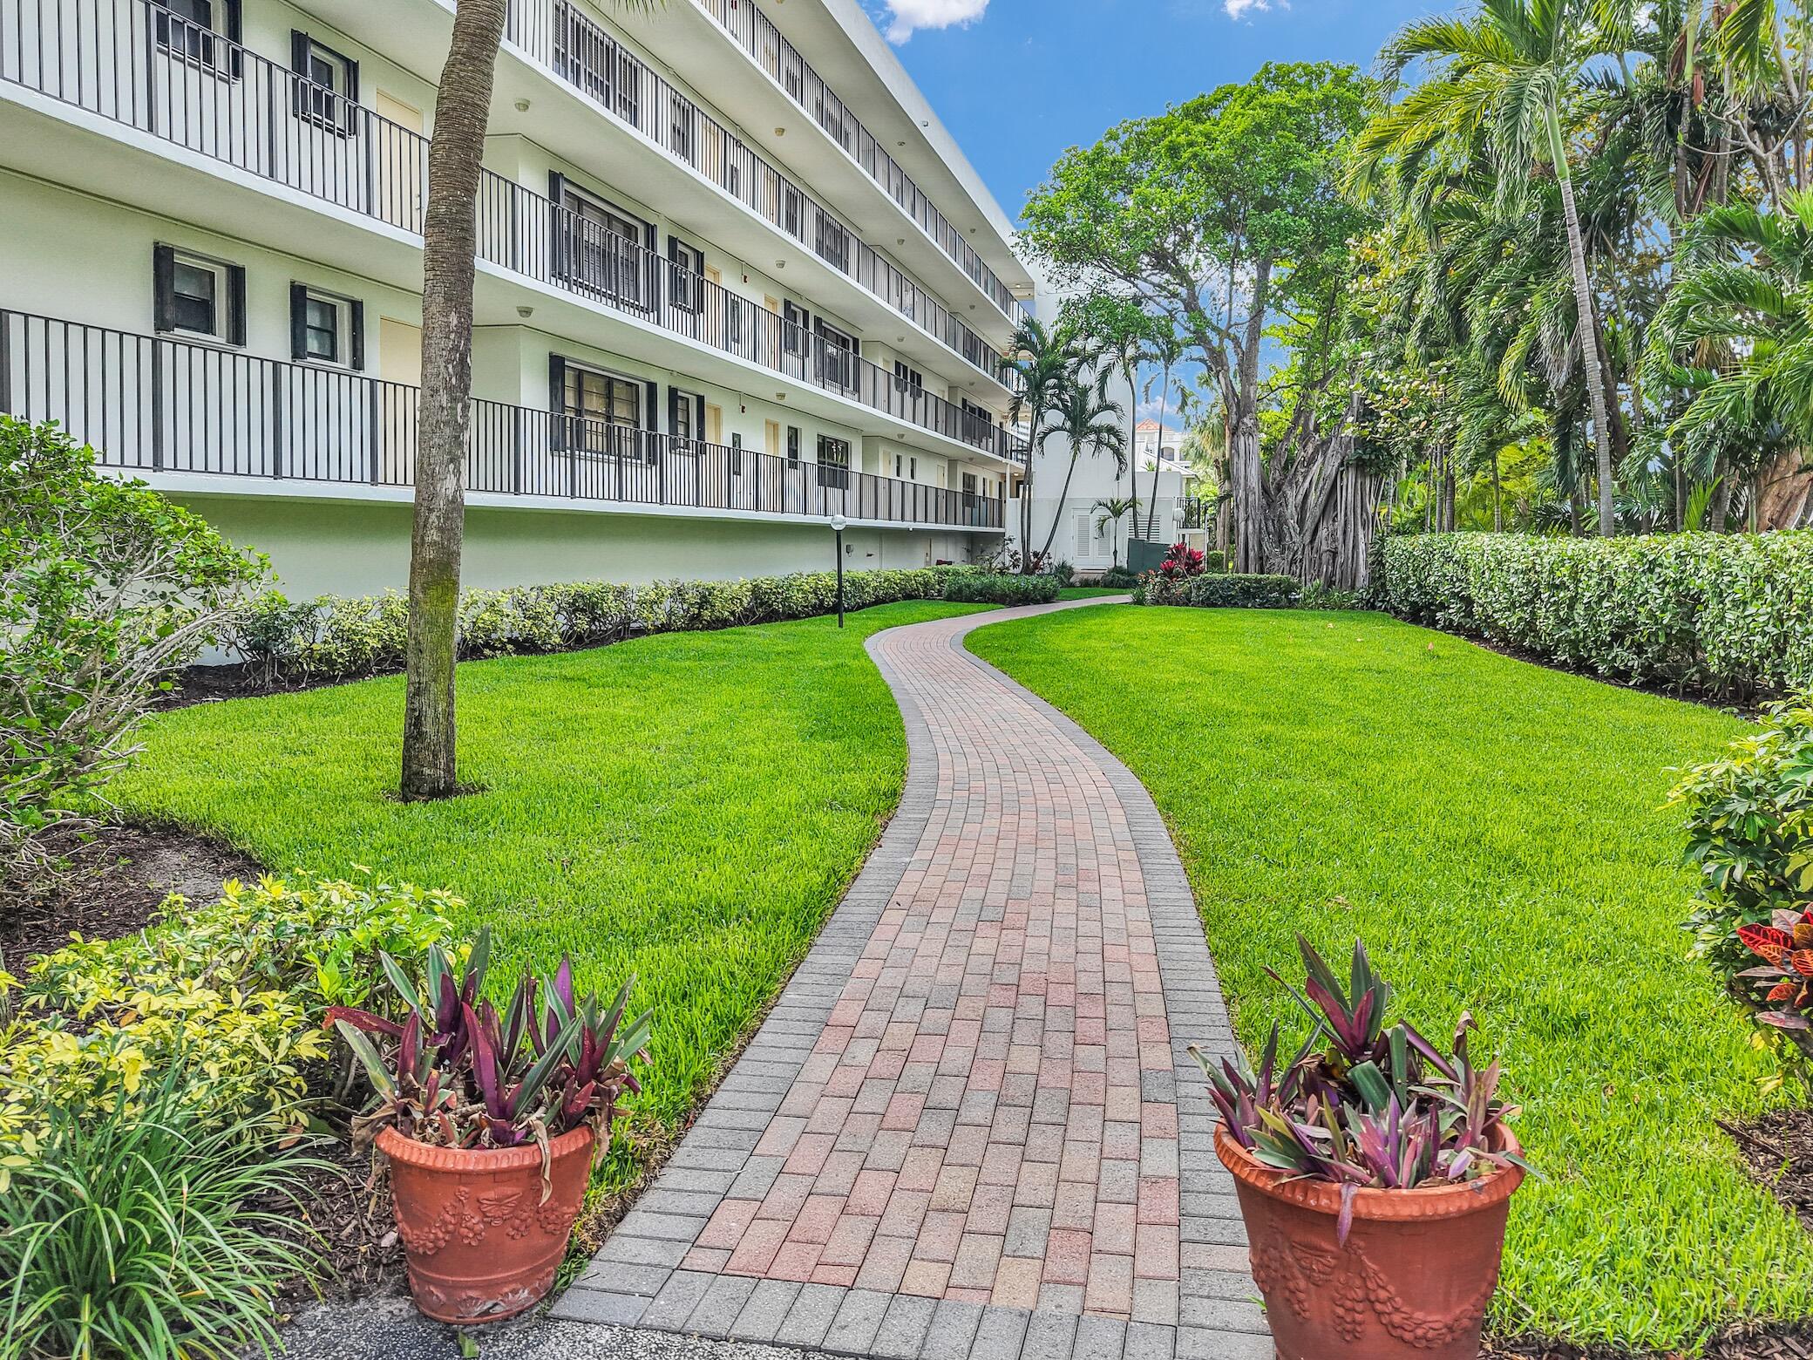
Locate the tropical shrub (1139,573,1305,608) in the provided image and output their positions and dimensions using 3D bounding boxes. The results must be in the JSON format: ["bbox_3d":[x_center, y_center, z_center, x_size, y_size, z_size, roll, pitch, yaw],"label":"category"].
[{"bbox_3d":[8.000,-2.246,32.240,4.000,0.920,1.200,2,6,15],"label":"tropical shrub"}]

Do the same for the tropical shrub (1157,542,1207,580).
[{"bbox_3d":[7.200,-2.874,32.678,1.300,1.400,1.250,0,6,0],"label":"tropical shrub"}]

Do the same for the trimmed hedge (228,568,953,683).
[{"bbox_3d":[-3.350,-1.650,26.471,1.100,0.920,26.000,2,6,17],"label":"trimmed hedge"}]

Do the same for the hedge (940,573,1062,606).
[{"bbox_3d":[2.500,-2.329,33.136,3.200,0.900,1.400,1,6,6],"label":"hedge"}]

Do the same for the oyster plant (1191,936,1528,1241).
[{"bbox_3d":[0.845,0.711,2.366,0.570,0.420,0.560,2,6,20],"label":"oyster plant"}]

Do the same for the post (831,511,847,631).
[{"bbox_3d":[-1.270,-2.030,24.019,0.300,2.180,0.300,0,6,0],"label":"post"}]

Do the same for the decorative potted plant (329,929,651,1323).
[{"bbox_3d":[-0.870,0.894,2.636,0.610,0.760,0.580,-2,6,-19],"label":"decorative potted plant"}]

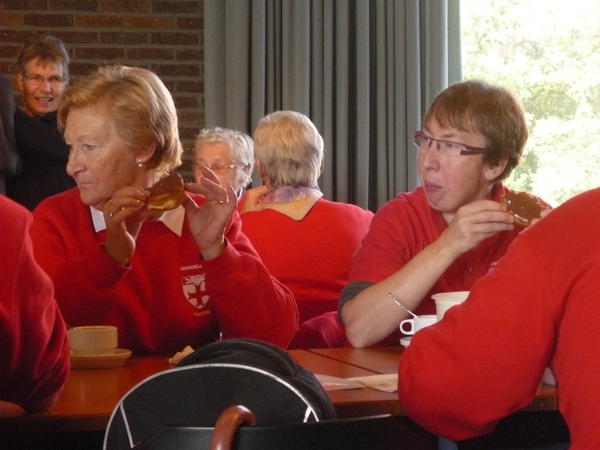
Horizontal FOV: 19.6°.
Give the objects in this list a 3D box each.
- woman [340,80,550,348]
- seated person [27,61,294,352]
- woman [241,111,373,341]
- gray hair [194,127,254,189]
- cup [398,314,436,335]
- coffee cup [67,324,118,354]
[{"bbox_3d":[0.290,0.355,3.070,0.480,1.200,0.680,0,1,-19],"label":"woman"},{"bbox_3d":[-0.245,0.350,2.980,0.500,1.220,0.680,0,1,-12],"label":"seated person"},{"bbox_3d":[-0.060,0.325,4.450,0.500,1.200,0.680,0,1,-18],"label":"woman"},{"bbox_3d":[-0.229,-0.197,5.220,0.175,0.210,0.200,1,2,42],"label":"gray hair"},{"bbox_3d":[0.233,0.191,3.070,0.105,0.058,0.083,0,1,0],"label":"cup"},{"bbox_3d":[-0.342,0.200,2.850,0.090,0.058,0.084,0,1,0],"label":"coffee cup"}]

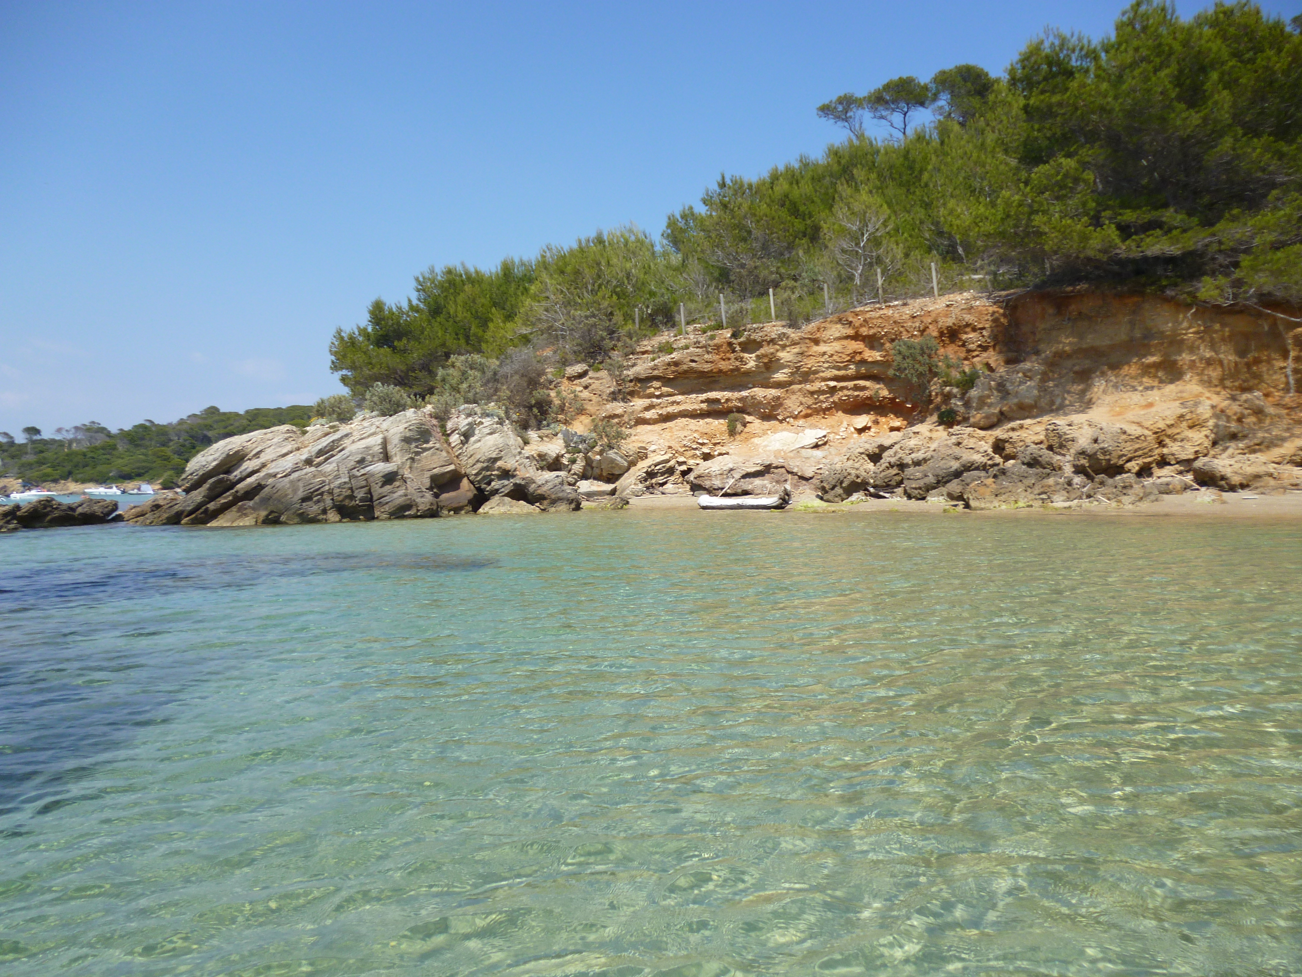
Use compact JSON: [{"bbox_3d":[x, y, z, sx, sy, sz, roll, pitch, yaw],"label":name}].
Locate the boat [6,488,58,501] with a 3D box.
[{"bbox_3d":[-86.400,0.850,147.000,2.200,1.500,6.000,-1,1,30],"label":"boat"}]

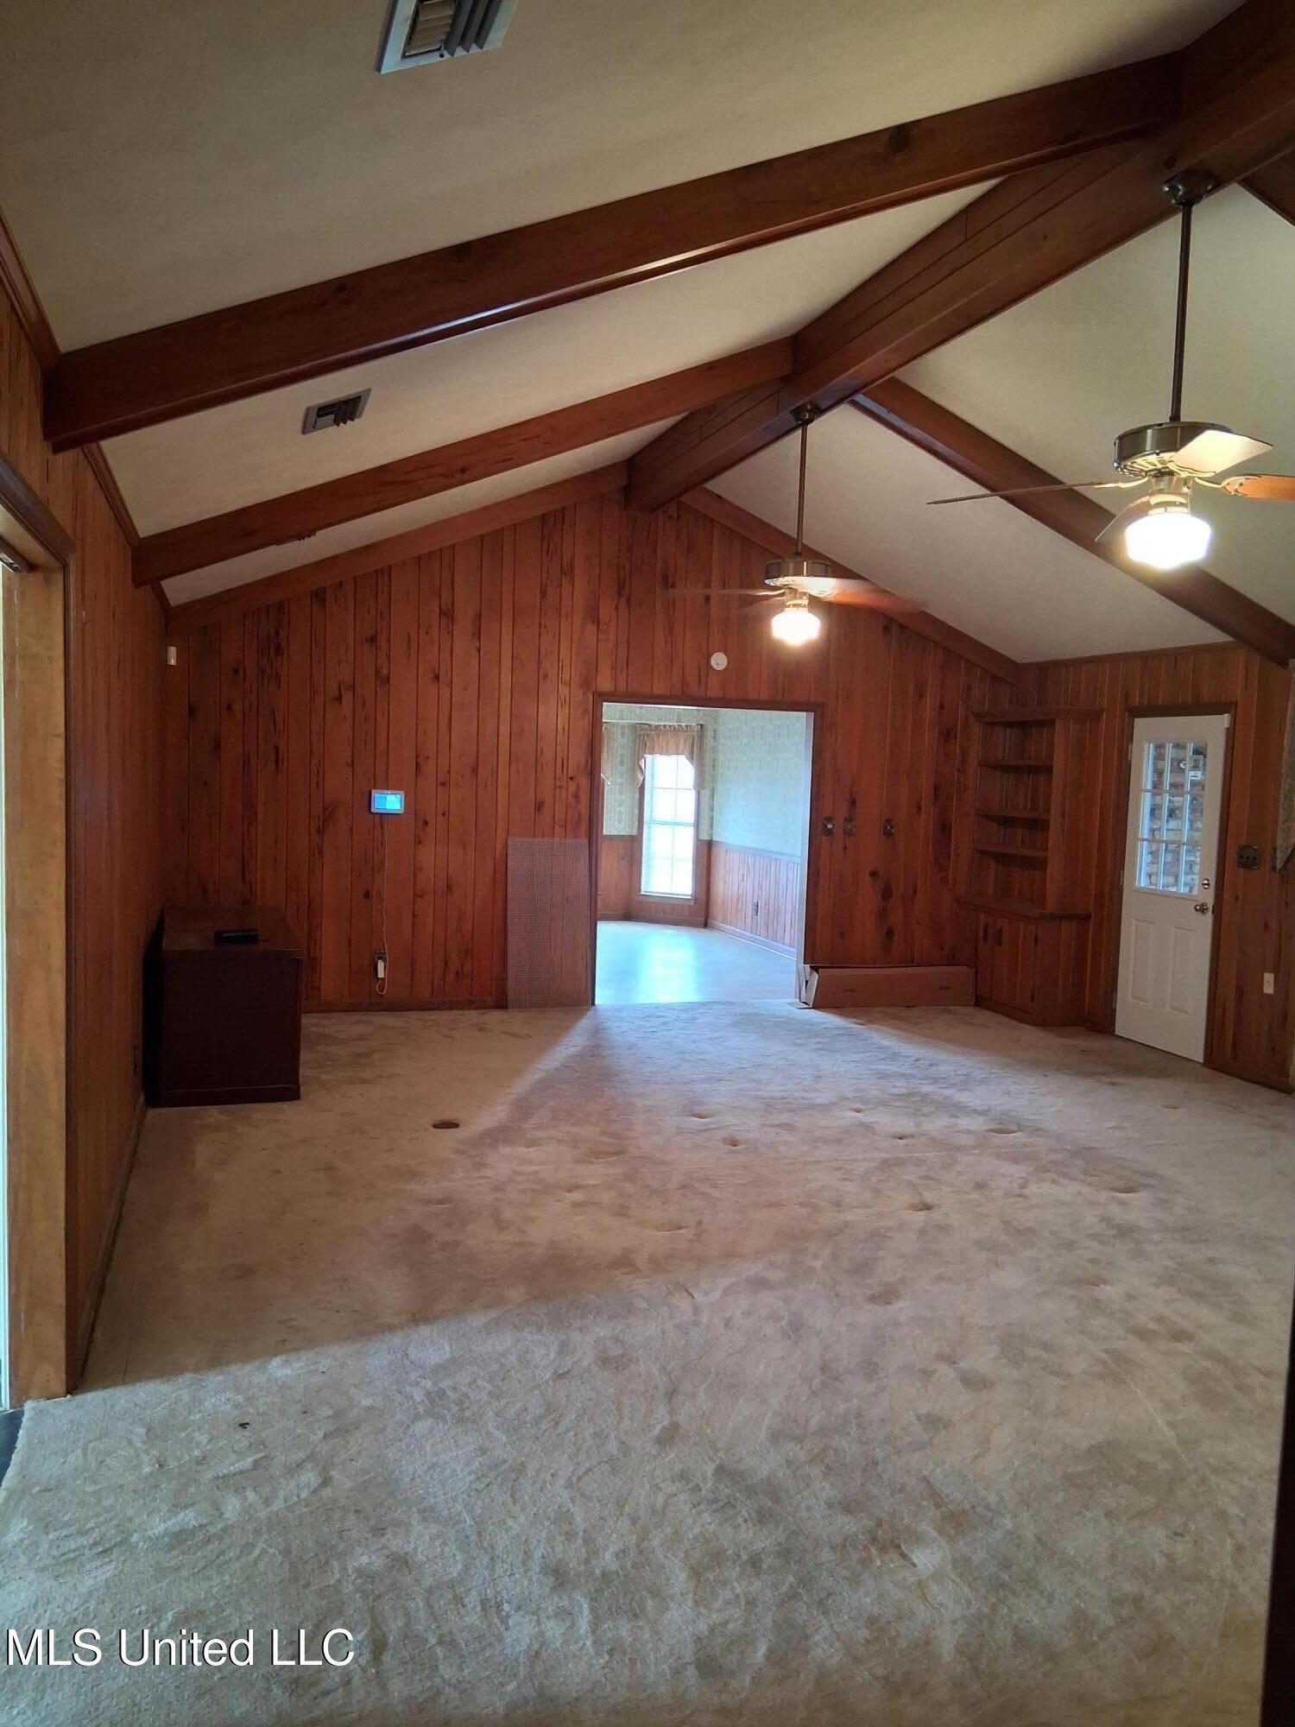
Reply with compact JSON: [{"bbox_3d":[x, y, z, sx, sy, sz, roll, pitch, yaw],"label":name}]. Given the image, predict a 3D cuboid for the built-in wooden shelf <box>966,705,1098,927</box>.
[{"bbox_3d":[2.647,-0.350,9.019,0.384,1.411,1.014,0,5,-18],"label":"built-in wooden shelf"}]

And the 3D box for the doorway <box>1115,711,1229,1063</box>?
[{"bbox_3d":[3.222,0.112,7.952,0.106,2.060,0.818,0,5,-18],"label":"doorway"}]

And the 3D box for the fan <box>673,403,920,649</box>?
[{"bbox_3d":[0.733,-1.590,6.194,1.308,1.094,1.308,0,5,-18],"label":"fan"}]

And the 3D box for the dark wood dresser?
[{"bbox_3d":[-2.208,0.692,6.849,0.647,0.723,1.758,0,5,-18],"label":"dark wood dresser"}]

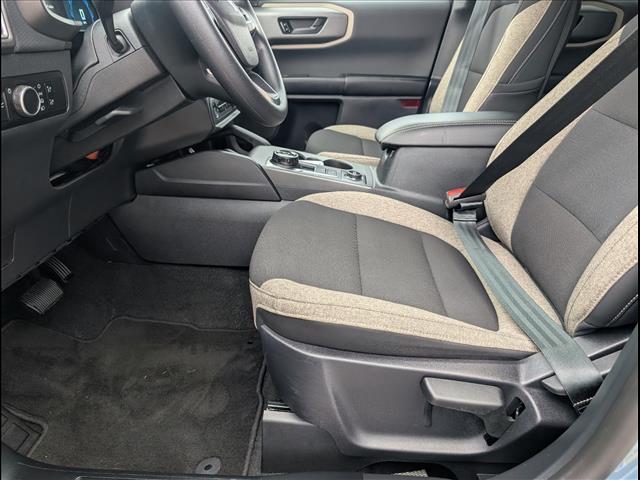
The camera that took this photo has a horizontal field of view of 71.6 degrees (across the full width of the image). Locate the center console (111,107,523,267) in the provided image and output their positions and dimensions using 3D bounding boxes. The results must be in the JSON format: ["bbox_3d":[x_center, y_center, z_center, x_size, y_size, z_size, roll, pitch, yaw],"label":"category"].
[{"bbox_3d":[0.008,-0.143,1.172,0.980,0.370,0.270,1,26,3],"label":"center console"}]

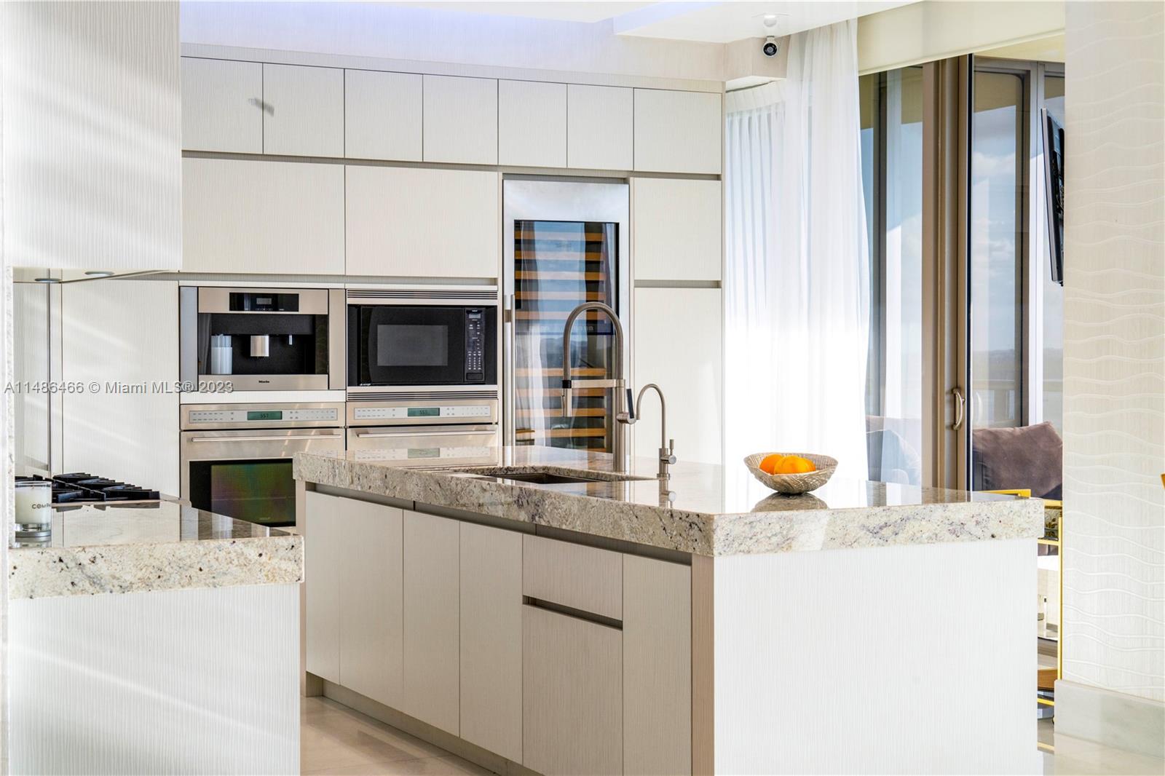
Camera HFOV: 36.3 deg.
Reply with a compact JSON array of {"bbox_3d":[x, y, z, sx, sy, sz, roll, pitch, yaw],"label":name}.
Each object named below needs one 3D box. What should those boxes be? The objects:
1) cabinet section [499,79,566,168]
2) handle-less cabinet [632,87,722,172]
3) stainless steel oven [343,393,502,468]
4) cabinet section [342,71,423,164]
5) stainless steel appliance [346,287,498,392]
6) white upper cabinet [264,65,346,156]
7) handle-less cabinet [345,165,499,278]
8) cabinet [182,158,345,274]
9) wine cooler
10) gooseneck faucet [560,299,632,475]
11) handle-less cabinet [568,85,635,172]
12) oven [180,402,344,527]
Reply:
[{"bbox_3d":[-0.357,-1.288,8.874,0.366,0.411,0.550,-1,2,-25],"label":"cabinet section"},{"bbox_3d":[0.373,-1.296,9.194,0.504,0.412,0.520,-1,1,-25],"label":"handle-less cabinet"},{"bbox_3d":[-0.863,0.407,8.633,0.759,0.720,0.600,-1,2,-25],"label":"stainless steel oven"},{"bbox_3d":[-1.041,-1.279,8.551,0.383,0.411,0.550,-1,2,-25],"label":"cabinet section"},{"bbox_3d":[-0.856,-0.227,8.629,0.757,0.495,0.500,-1,1,-25],"label":"stainless steel appliance"},{"bbox_3d":[-1.393,-1.267,8.373,0.384,0.408,0.600,-1,2,-25],"label":"white upper cabinet"},{"bbox_3d":[-0.860,-0.784,8.627,0.764,0.508,0.520,-1,1,-25],"label":"handle-less cabinet"},{"bbox_3d":[-1.565,-0.776,8.304,0.761,0.502,0.600,-1,2,-25],"label":"cabinet"},{"bbox_3d":[-0.199,0.033,9.057,0.675,2.103,0.610,-1,2,-24],"label":"wine cooler"},{"bbox_3d":[0.058,0.004,5.631,0.240,0.540,0.100,-1,2,-36],"label":"gooseneck faucet"},{"bbox_3d":[-0.020,-1.288,9.010,0.365,0.412,0.520,-1,1,-25],"label":"handle-less cabinet"},{"bbox_3d":[-1.555,0.424,8.307,0.760,0.720,0.600,-1,2,-25],"label":"oven"}]

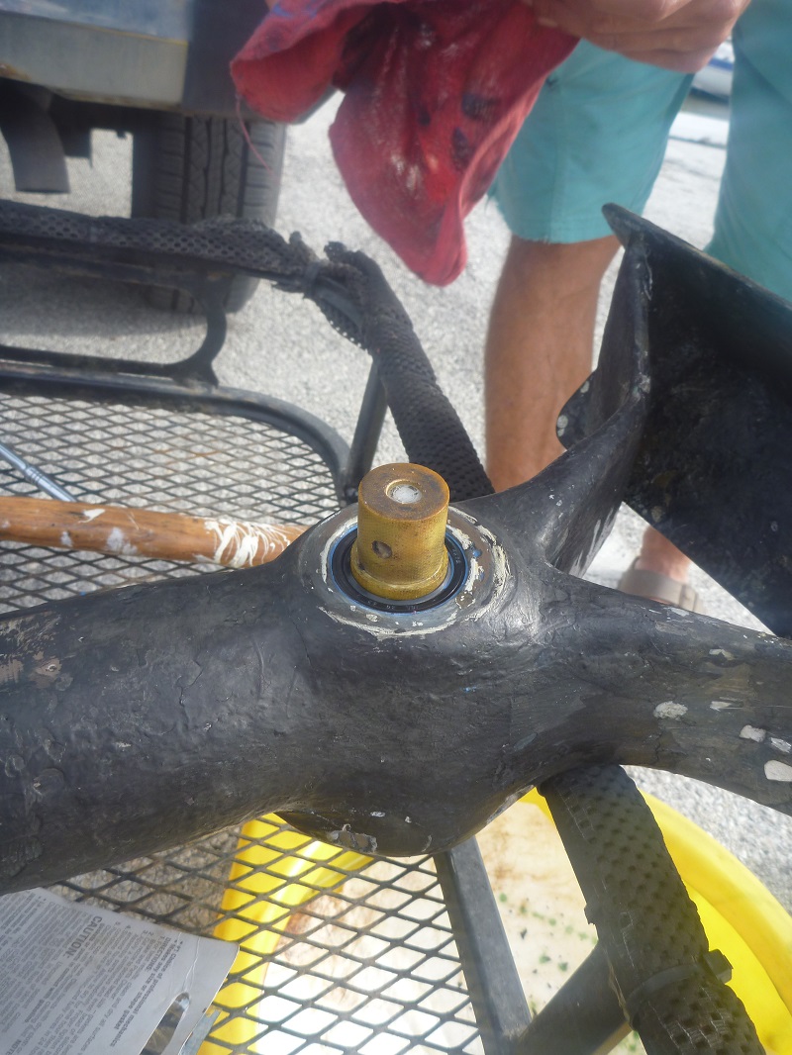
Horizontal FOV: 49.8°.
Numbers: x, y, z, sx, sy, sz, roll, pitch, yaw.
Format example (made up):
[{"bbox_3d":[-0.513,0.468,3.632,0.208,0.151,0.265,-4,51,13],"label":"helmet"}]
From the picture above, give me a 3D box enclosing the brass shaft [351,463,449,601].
[{"bbox_3d":[0.002,0.001,0.281,0.033,0.034,0.033,4,42,0],"label":"brass shaft"}]

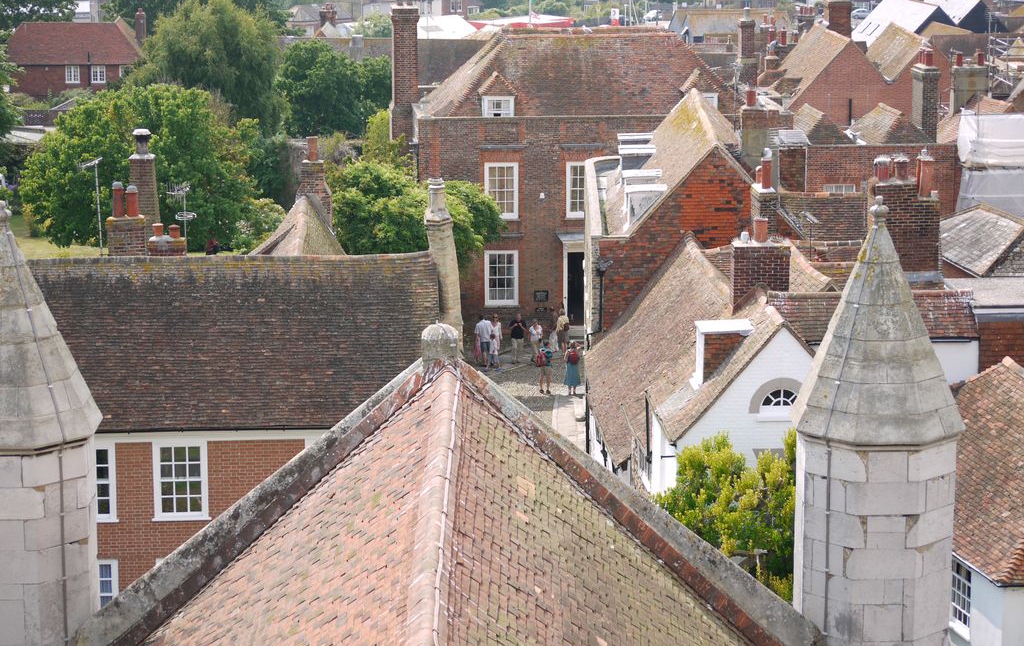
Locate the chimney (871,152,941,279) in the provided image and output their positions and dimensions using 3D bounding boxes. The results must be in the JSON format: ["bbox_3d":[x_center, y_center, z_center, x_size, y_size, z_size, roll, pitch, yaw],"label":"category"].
[{"bbox_3d":[8.704,-2.387,59.264,1.450,2.789,0.800,-1,11,-5],"label":"chimney"}]

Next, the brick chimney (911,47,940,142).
[{"bbox_3d":[14.828,-8.183,95.623,0.600,3.418,1.550,-1,11,-7],"label":"brick chimney"}]

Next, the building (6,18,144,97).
[{"bbox_3d":[-28.052,-17.335,174.001,8.878,4.869,5.600,0,11,-2],"label":"building"}]

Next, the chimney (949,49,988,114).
[{"bbox_3d":[20.105,-10.569,117.000,1.600,2.900,1.000,0,11,0],"label":"chimney"}]

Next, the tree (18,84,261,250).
[{"bbox_3d":[-16.440,-7.039,117.500,10.400,7.000,9.500,0,11,0],"label":"tree"}]

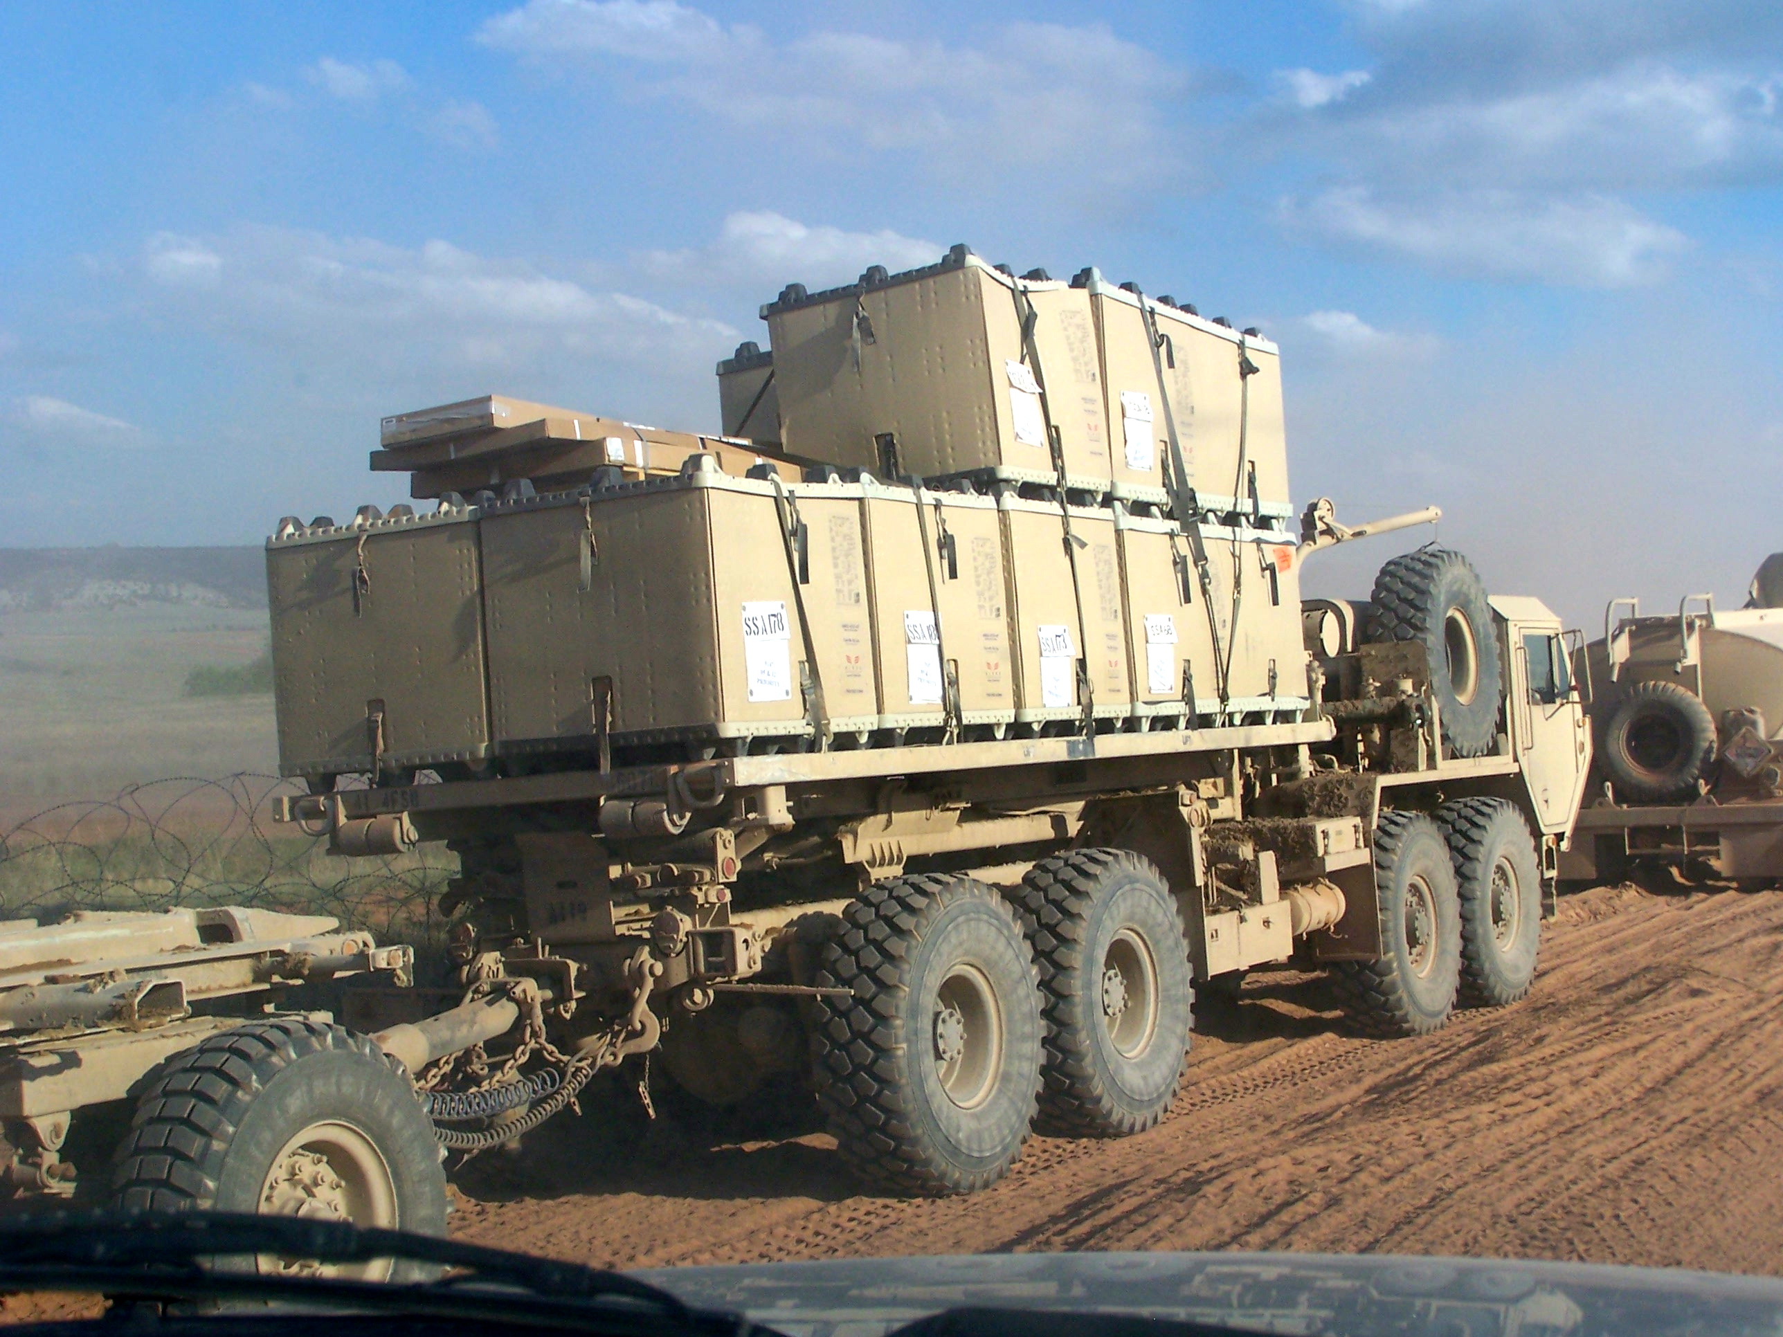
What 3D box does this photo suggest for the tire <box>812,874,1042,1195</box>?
[{"bbox_3d":[0.170,1.471,12.141,0.440,1.300,1.310,-3,-1,28],"label":"tire"}]

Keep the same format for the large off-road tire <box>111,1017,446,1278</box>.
[{"bbox_3d":[-1.678,1.542,8.325,0.420,1.150,1.160,-4,-2,29],"label":"large off-road tire"}]

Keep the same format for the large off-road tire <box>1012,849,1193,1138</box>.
[{"bbox_3d":[0.924,1.451,13.532,0.440,1.300,1.310,-3,-1,28],"label":"large off-road tire"}]

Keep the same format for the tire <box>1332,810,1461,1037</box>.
[{"bbox_3d":[2.808,1.447,17.008,0.440,1.300,1.310,-3,-1,28],"label":"tire"}]

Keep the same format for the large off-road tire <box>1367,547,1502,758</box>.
[{"bbox_3d":[3.247,-0.059,18.133,0.440,1.310,1.310,-7,-3,30],"label":"large off-road tire"}]

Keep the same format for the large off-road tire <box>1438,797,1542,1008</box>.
[{"bbox_3d":[3.562,1.430,18.399,0.440,1.300,1.310,-3,-1,28],"label":"large off-road tire"}]

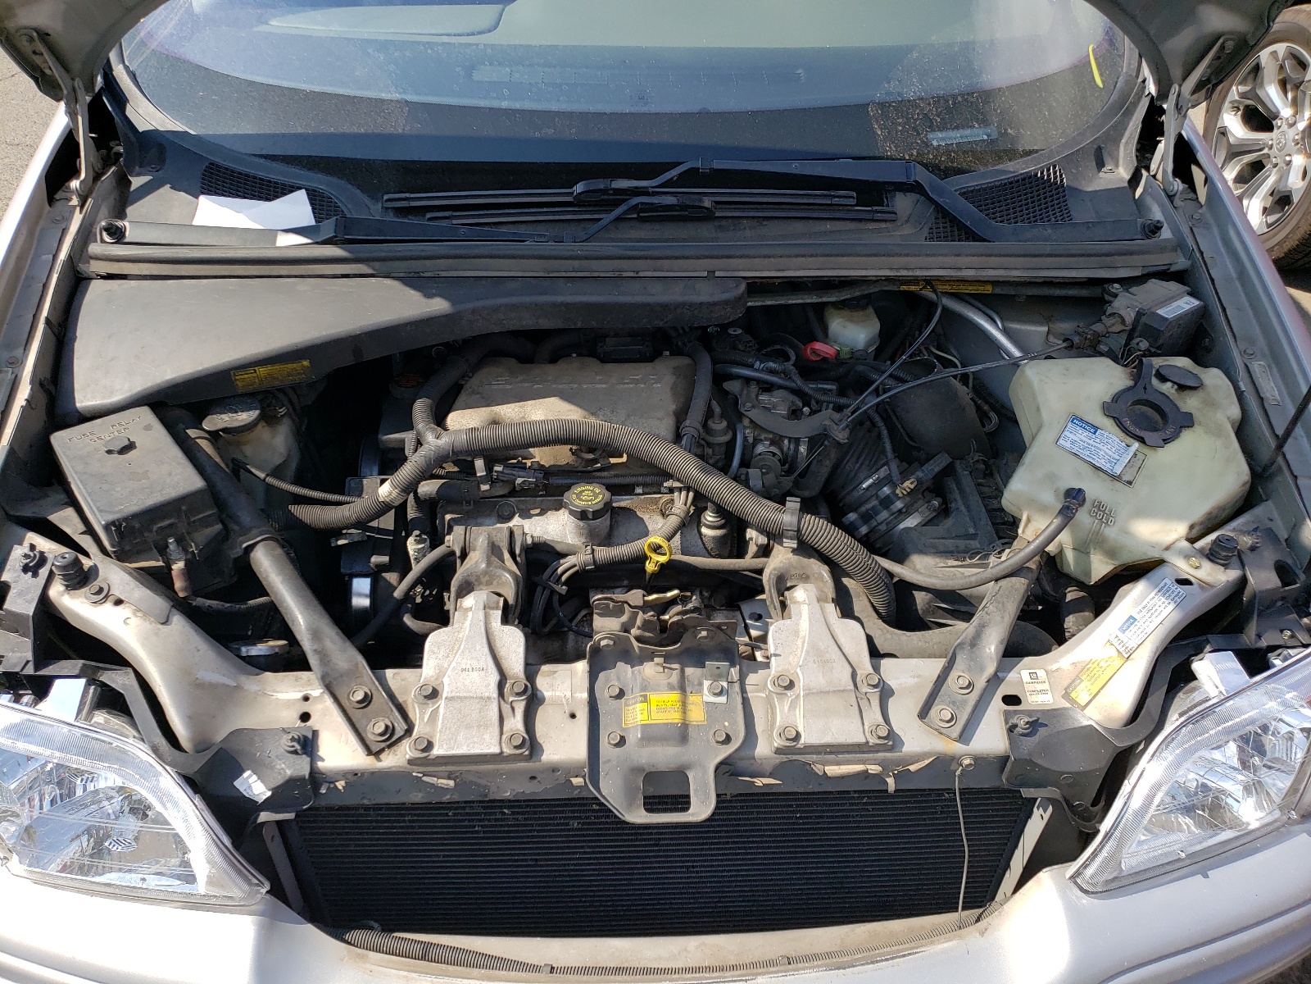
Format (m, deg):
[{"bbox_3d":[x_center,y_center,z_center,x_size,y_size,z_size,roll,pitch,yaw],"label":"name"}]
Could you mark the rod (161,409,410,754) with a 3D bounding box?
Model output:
[{"bbox_3d":[-0.435,0.069,1.094,0.055,0.052,0.602,-27,52,-28],"label":"rod"}]

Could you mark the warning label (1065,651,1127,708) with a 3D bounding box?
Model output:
[{"bbox_3d":[0.436,0.184,0.977,0.084,0.003,0.025,-32,50,-24],"label":"warning label"}]

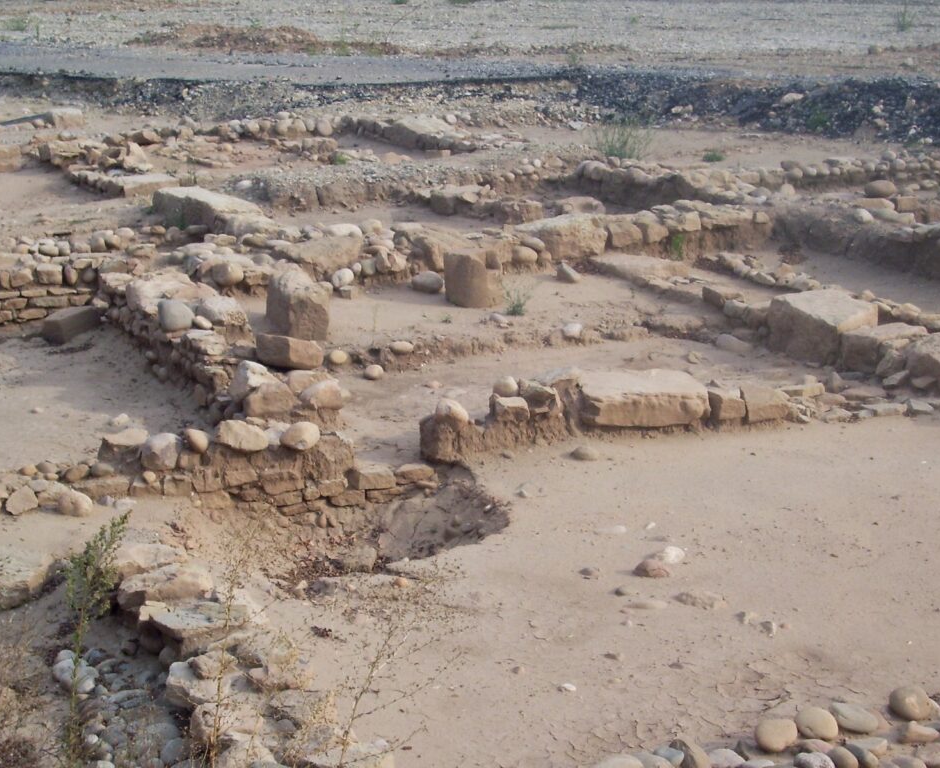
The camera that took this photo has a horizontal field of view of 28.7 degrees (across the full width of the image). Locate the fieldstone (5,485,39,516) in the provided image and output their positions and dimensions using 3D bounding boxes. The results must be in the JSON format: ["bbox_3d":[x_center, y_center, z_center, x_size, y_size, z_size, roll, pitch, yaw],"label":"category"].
[{"bbox_3d":[-2.690,0.699,11.000,0.190,0.165,0.140,0,17,0],"label":"fieldstone"}]

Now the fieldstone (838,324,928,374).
[{"bbox_3d":[2.949,-0.260,13.050,0.500,0.250,0.290,-11,20,-31],"label":"fieldstone"}]

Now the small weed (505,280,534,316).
[{"bbox_3d":[0.375,-0.648,13.901,0.225,0.270,0.220,0,17,0],"label":"small weed"}]

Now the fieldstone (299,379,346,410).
[{"bbox_3d":[-1.014,0.071,12.600,0.310,0.170,0.240,-3,17,-10],"label":"fieldstone"}]

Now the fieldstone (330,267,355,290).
[{"bbox_3d":[-1.098,-0.909,15.800,0.190,0.170,0.175,0,17,0],"label":"fieldstone"}]

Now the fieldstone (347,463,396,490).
[{"bbox_3d":[-0.640,0.599,11.900,0.300,0.130,0.190,-3,17,-10],"label":"fieldstone"}]

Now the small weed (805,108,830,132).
[{"bbox_3d":[3.965,-3.007,20.927,0.300,0.250,0.280,0,17,0],"label":"small weed"}]

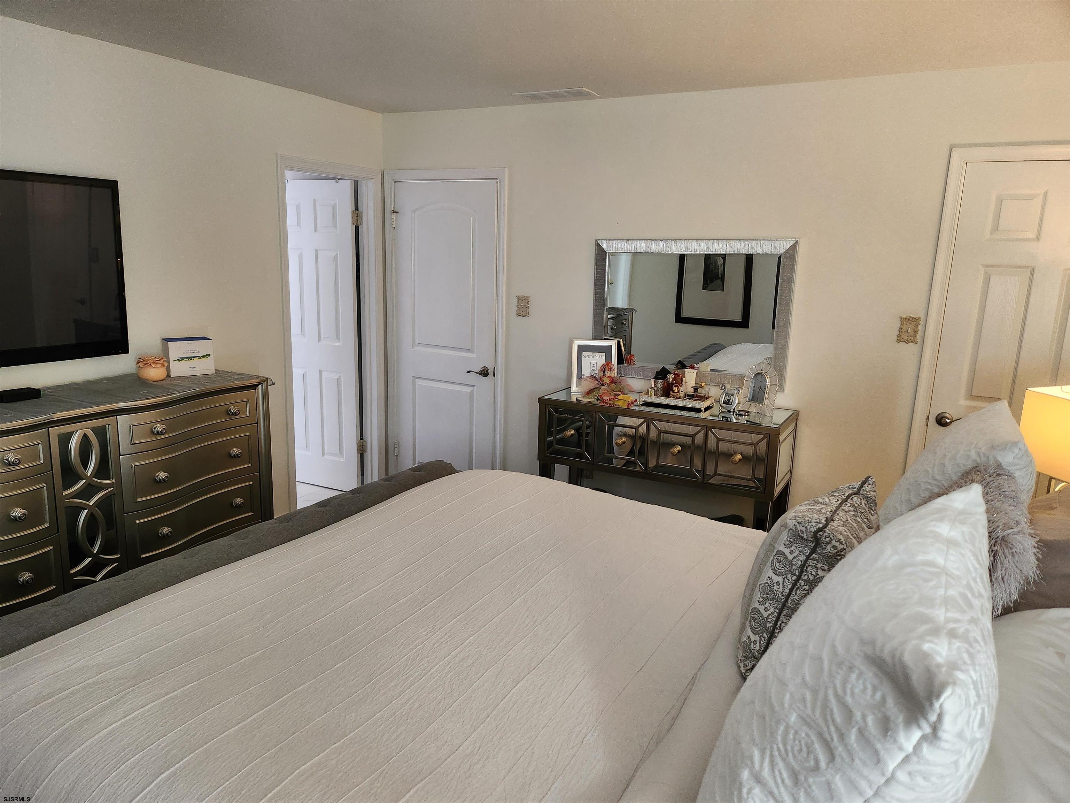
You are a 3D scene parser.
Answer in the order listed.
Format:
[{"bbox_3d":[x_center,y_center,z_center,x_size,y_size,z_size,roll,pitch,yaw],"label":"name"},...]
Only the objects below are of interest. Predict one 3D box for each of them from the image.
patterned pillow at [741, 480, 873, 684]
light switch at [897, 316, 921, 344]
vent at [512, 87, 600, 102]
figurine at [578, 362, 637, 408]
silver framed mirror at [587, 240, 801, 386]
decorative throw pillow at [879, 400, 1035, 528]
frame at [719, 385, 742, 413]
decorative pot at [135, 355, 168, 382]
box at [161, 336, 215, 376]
[{"bbox_3d":[0.643,0.393,1.701,0.190,0.420,0.470,28,24,28],"label":"patterned pillow"},{"bbox_3d":[1.725,-0.328,3.426,0.090,0.120,0.014,8,13,28],"label":"light switch"},{"bbox_3d":[0.107,-1.620,3.946,0.420,0.018,0.205,8,13,28],"label":"vent"},{"bbox_3d":[0.364,-0.095,3.773,0.260,0.190,0.170,3,12,8],"label":"figurine"},{"bbox_3d":[0.794,-0.475,3.901,1.065,0.750,0.040,7,13,28],"label":"silver framed mirror"},{"bbox_3d":[0.990,0.301,1.803,0.220,0.570,0.620,29,23,24],"label":"decorative throw pillow"},{"bbox_3d":[0.950,-0.018,3.646,0.095,0.128,0.045,12,15,40],"label":"frame"},{"bbox_3d":[-1.695,-0.150,3.310,0.125,0.108,0.125,2,12,0],"label":"decorative pot"},{"bbox_3d":[-1.624,-0.211,3.479,0.192,0.159,0.115,-8,15,-39],"label":"box"}]

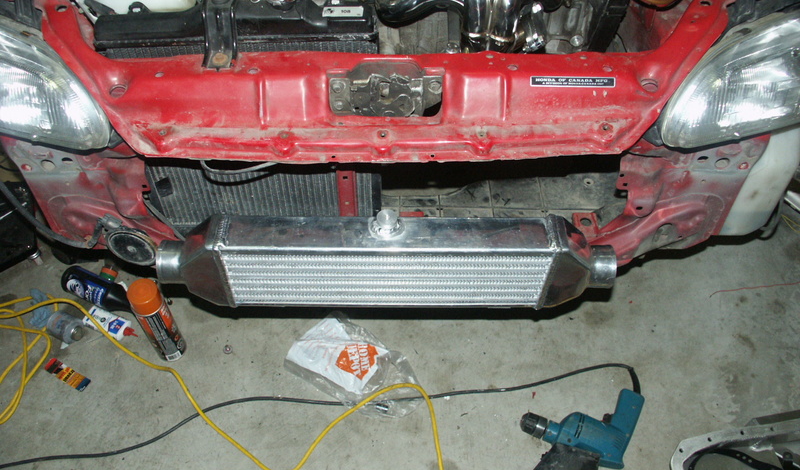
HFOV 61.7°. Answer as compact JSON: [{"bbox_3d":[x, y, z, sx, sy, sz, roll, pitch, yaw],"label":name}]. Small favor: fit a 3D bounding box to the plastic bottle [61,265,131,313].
[{"bbox_3d":[-0.616,0.128,1.431,0.210,0.062,0.062,18,97,14],"label":"plastic bottle"}]

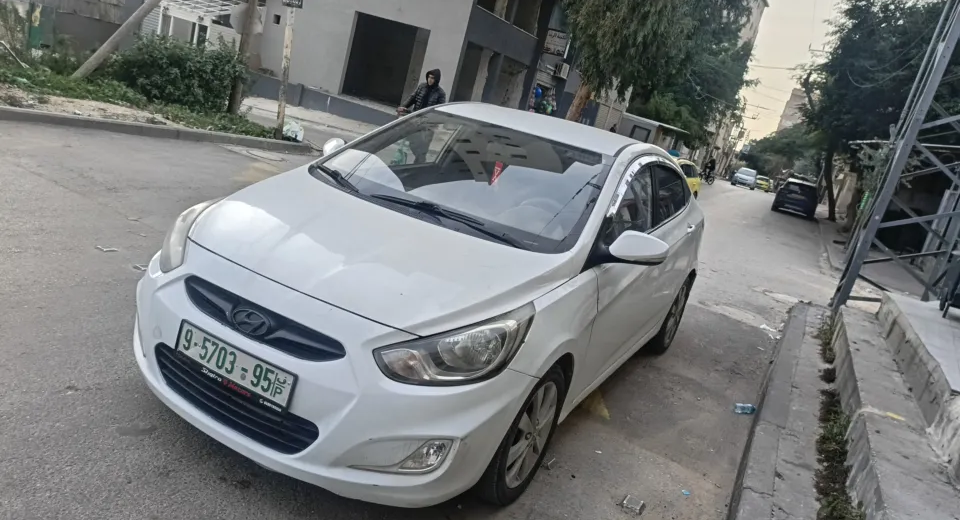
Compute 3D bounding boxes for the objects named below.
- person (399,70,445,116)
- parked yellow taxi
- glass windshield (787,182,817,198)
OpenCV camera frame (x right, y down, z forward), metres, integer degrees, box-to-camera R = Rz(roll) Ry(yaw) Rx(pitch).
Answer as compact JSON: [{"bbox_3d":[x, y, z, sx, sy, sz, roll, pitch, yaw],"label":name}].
[{"bbox_3d":[-0.883,-2.148,10.400,0.700,1.650,0.620,1,19,-44],"label":"person"},{"bbox_3d":[4.594,-2.092,17.196,1.750,1.460,4.400,20,14,22],"label":"parked yellow taxi"},{"bbox_3d":[14.249,-3.080,29.500,1.300,0.450,0.300,20,14,23],"label":"glass windshield"}]

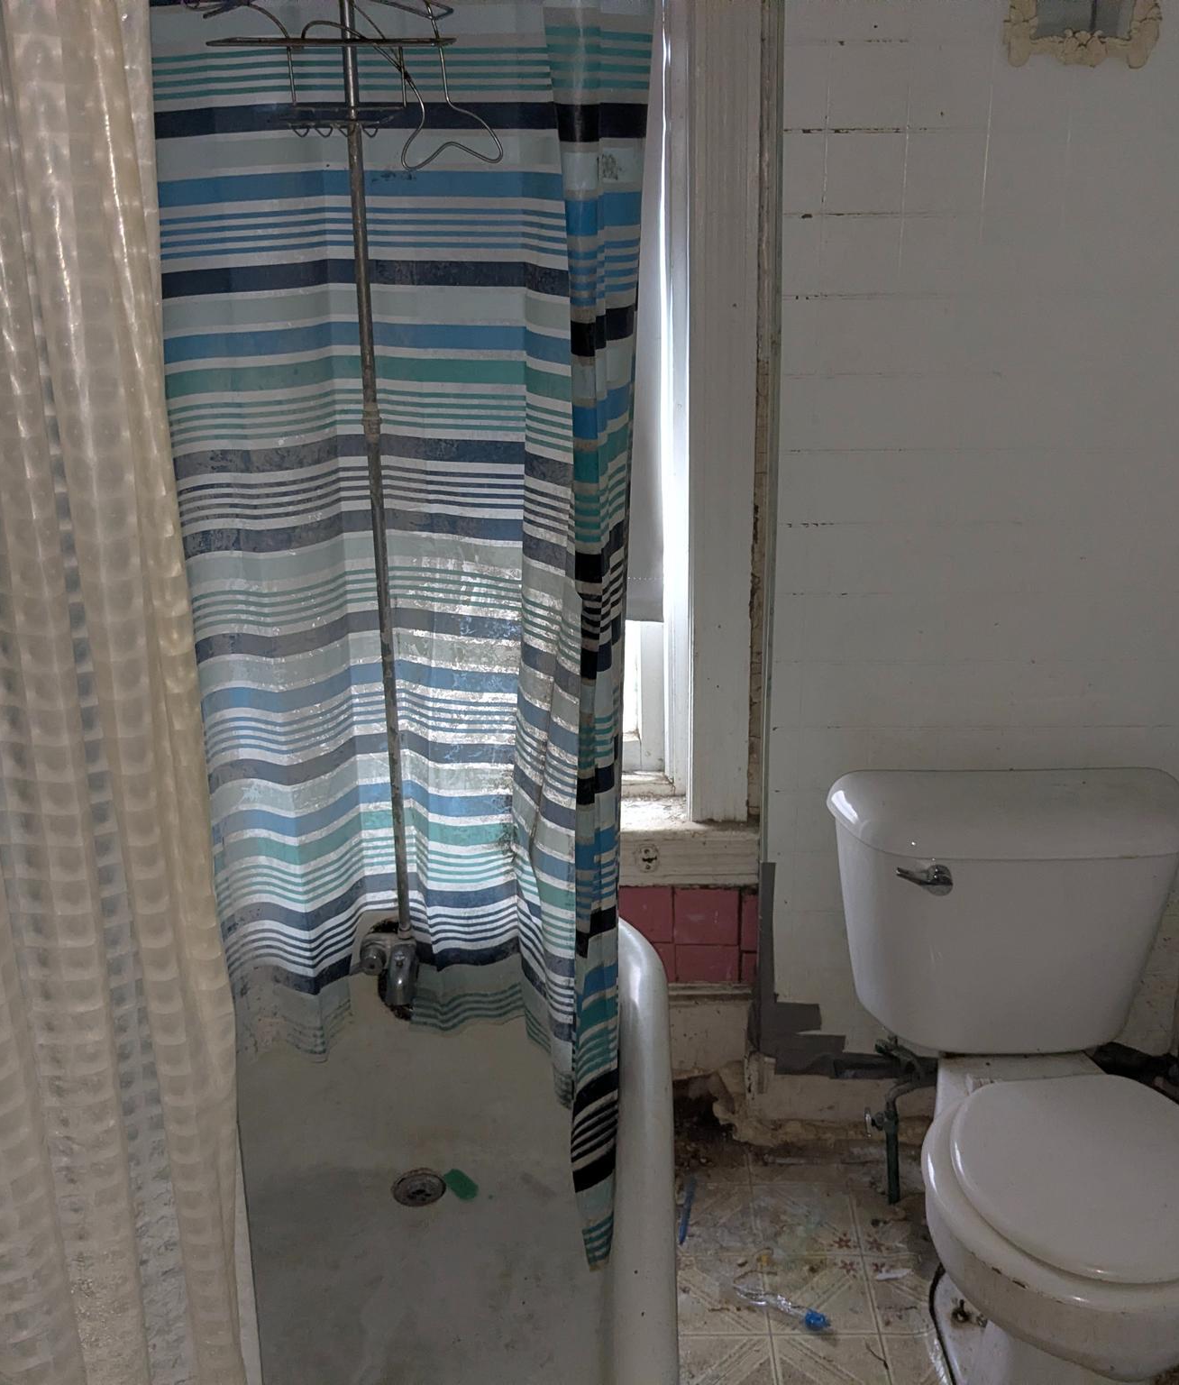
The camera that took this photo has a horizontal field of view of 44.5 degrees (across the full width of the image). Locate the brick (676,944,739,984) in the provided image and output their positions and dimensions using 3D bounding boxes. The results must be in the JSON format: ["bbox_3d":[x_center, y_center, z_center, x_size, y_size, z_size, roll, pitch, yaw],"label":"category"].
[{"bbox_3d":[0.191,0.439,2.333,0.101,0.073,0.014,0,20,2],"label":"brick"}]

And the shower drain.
[{"bbox_3d":[-0.254,0.747,2.158,0.082,0.015,0.082,0,20,2],"label":"shower drain"}]

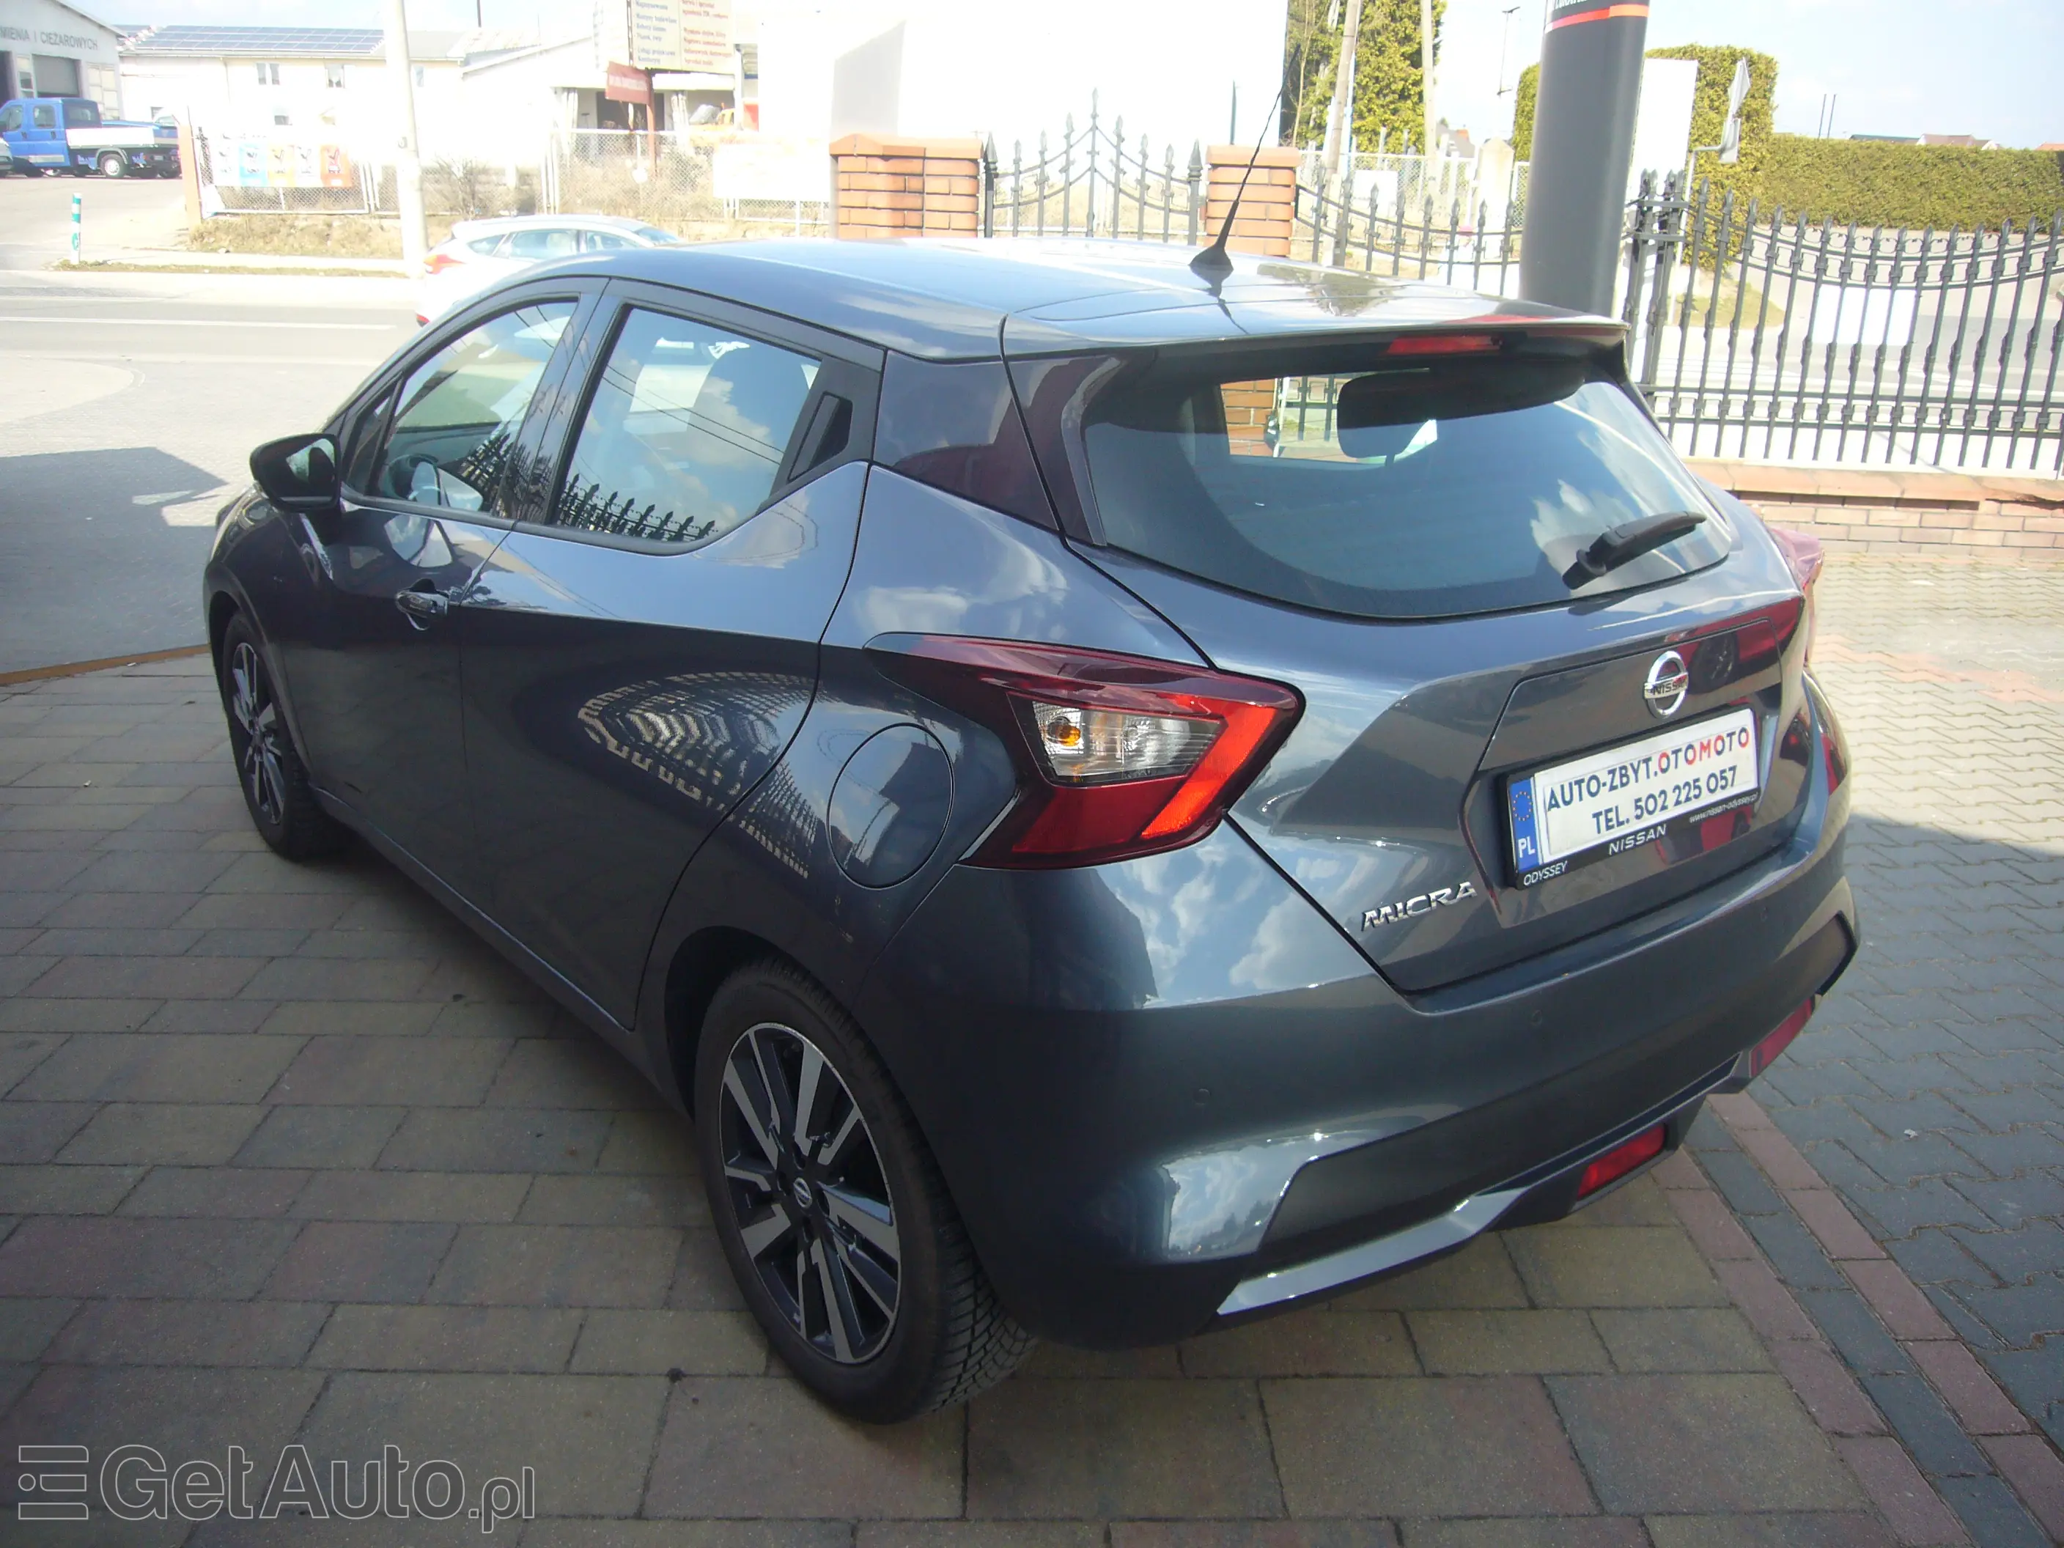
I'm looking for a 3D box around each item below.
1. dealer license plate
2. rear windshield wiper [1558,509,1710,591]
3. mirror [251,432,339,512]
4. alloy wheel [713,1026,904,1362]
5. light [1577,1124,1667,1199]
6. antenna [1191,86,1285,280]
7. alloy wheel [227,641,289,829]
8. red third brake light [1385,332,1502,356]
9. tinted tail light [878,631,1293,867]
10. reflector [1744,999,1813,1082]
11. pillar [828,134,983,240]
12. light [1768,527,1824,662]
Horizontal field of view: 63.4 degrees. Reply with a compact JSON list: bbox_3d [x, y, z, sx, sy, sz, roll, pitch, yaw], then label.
[{"bbox_3d":[0.746,0.023,2.045,0.530,0.137,0.022,-12,9,-37],"label":"dealer license plate"},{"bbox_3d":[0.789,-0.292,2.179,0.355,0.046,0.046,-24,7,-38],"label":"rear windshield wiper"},{"bbox_3d":[-1.439,-0.589,3.273,0.188,0.150,0.115,-14,23,-39],"label":"mirror"},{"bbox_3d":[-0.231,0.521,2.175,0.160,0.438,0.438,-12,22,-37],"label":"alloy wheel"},{"bbox_3d":[0.764,0.499,2.173,0.185,0.046,0.036,-12,22,-37],"label":"light"},{"bbox_3d":[0.291,-0.844,2.393,0.045,0.248,0.160,-12,22,-37],"label":"antenna"},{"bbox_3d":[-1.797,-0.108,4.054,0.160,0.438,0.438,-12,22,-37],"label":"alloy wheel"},{"bbox_3d":[0.526,-0.558,2.166,0.225,0.026,0.035,-12,22,-37],"label":"red third brake light"},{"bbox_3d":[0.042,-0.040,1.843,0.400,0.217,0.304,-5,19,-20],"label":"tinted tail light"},{"bbox_3d":[1.102,0.385,2.480,0.040,0.046,0.300,14,22,36],"label":"reflector"},{"bbox_3d":[-0.613,-2.071,8.143,0.700,1.925,0.420,0,18,-3],"label":"pillar"},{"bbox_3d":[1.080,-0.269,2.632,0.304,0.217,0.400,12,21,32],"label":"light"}]

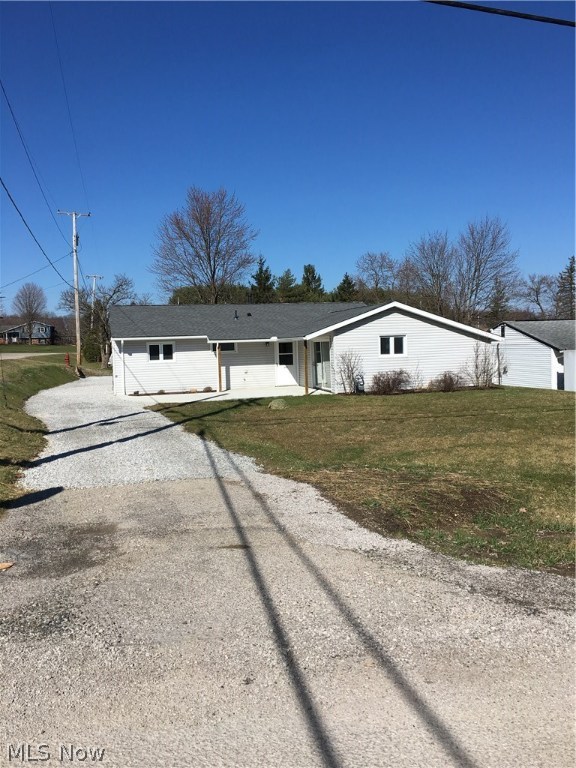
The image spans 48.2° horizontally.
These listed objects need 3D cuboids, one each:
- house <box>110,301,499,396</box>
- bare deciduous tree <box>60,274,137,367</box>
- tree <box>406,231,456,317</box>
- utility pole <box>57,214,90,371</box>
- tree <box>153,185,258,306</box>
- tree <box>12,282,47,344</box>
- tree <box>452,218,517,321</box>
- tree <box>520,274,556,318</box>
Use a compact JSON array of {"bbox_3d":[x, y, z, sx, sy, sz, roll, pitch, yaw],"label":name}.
[{"bbox_3d":[-0.463,-1.905,30.054,15.150,4.050,13.500,-3,4,-15],"label":"house"},{"bbox_3d":[-12.868,-4.327,44.222,5.090,6.340,4.580,-2,4,0],"label":"bare deciduous tree"},{"bbox_3d":[15.352,-9.755,68.455,5.180,12.970,5.180,-2,4,0],"label":"tree"},{"bbox_3d":[-14.464,-6.480,44.000,2.150,10.610,0.450,-3,4,-15],"label":"utility pole"},{"bbox_3d":[-6.541,-8.751,52.507,8.550,14.460,8.550,-2,4,0],"label":"tree"},{"bbox_3d":[-48.847,-13.355,122.414,6.320,11.820,6.320,-2,4,0],"label":"tree"},{"bbox_3d":[20.149,-10.070,65.482,6.530,13.740,6.530,-2,4,0],"label":"tree"},{"bbox_3d":[32.058,-9.344,82.324,4.500,9.250,4.500,-2,4,0],"label":"tree"}]

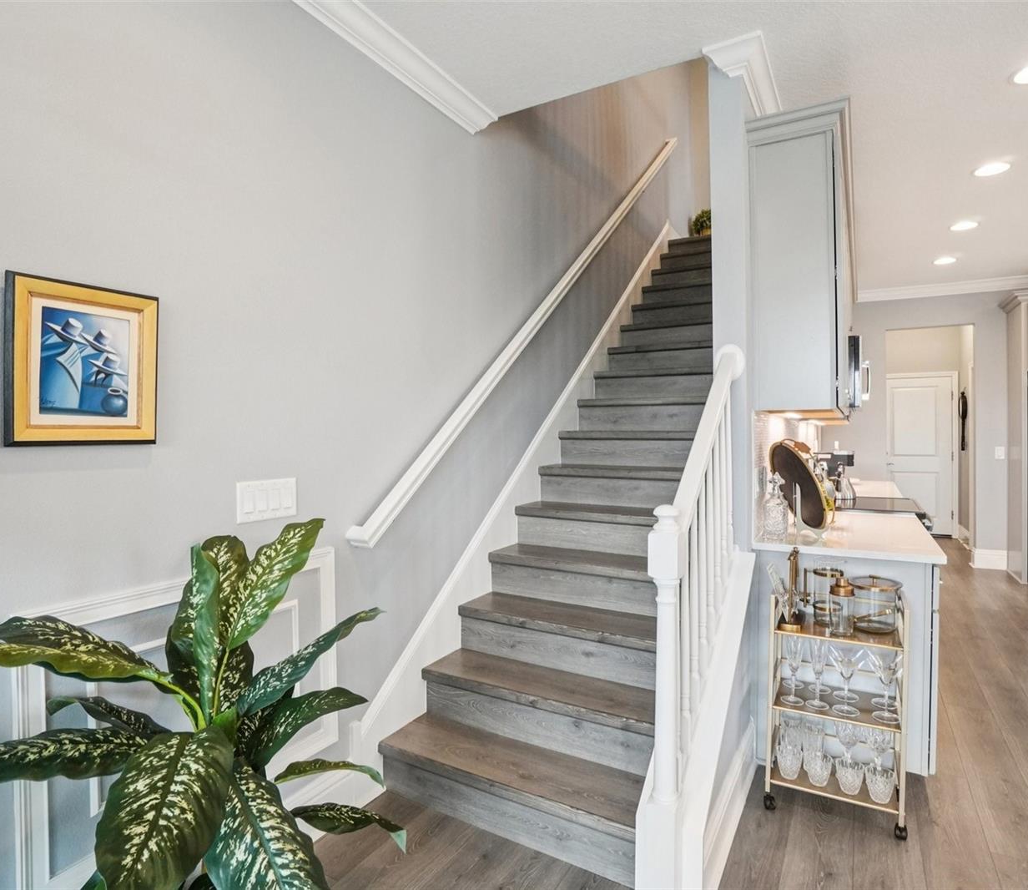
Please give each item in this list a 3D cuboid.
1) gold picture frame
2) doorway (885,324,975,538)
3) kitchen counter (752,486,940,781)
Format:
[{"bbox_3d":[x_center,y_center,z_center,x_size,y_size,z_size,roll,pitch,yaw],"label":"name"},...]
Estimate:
[{"bbox_3d":[-1.014,-0.189,1.332,0.030,0.380,0.305,1,2,32],"label":"gold picture frame"},{"bbox_3d":[4.309,0.004,5.801,0.760,2.420,0.160,1,2,30],"label":"doorway"},{"bbox_3d":[1.605,0.851,2.674,0.640,0.914,1.320,0,1,32],"label":"kitchen counter"}]

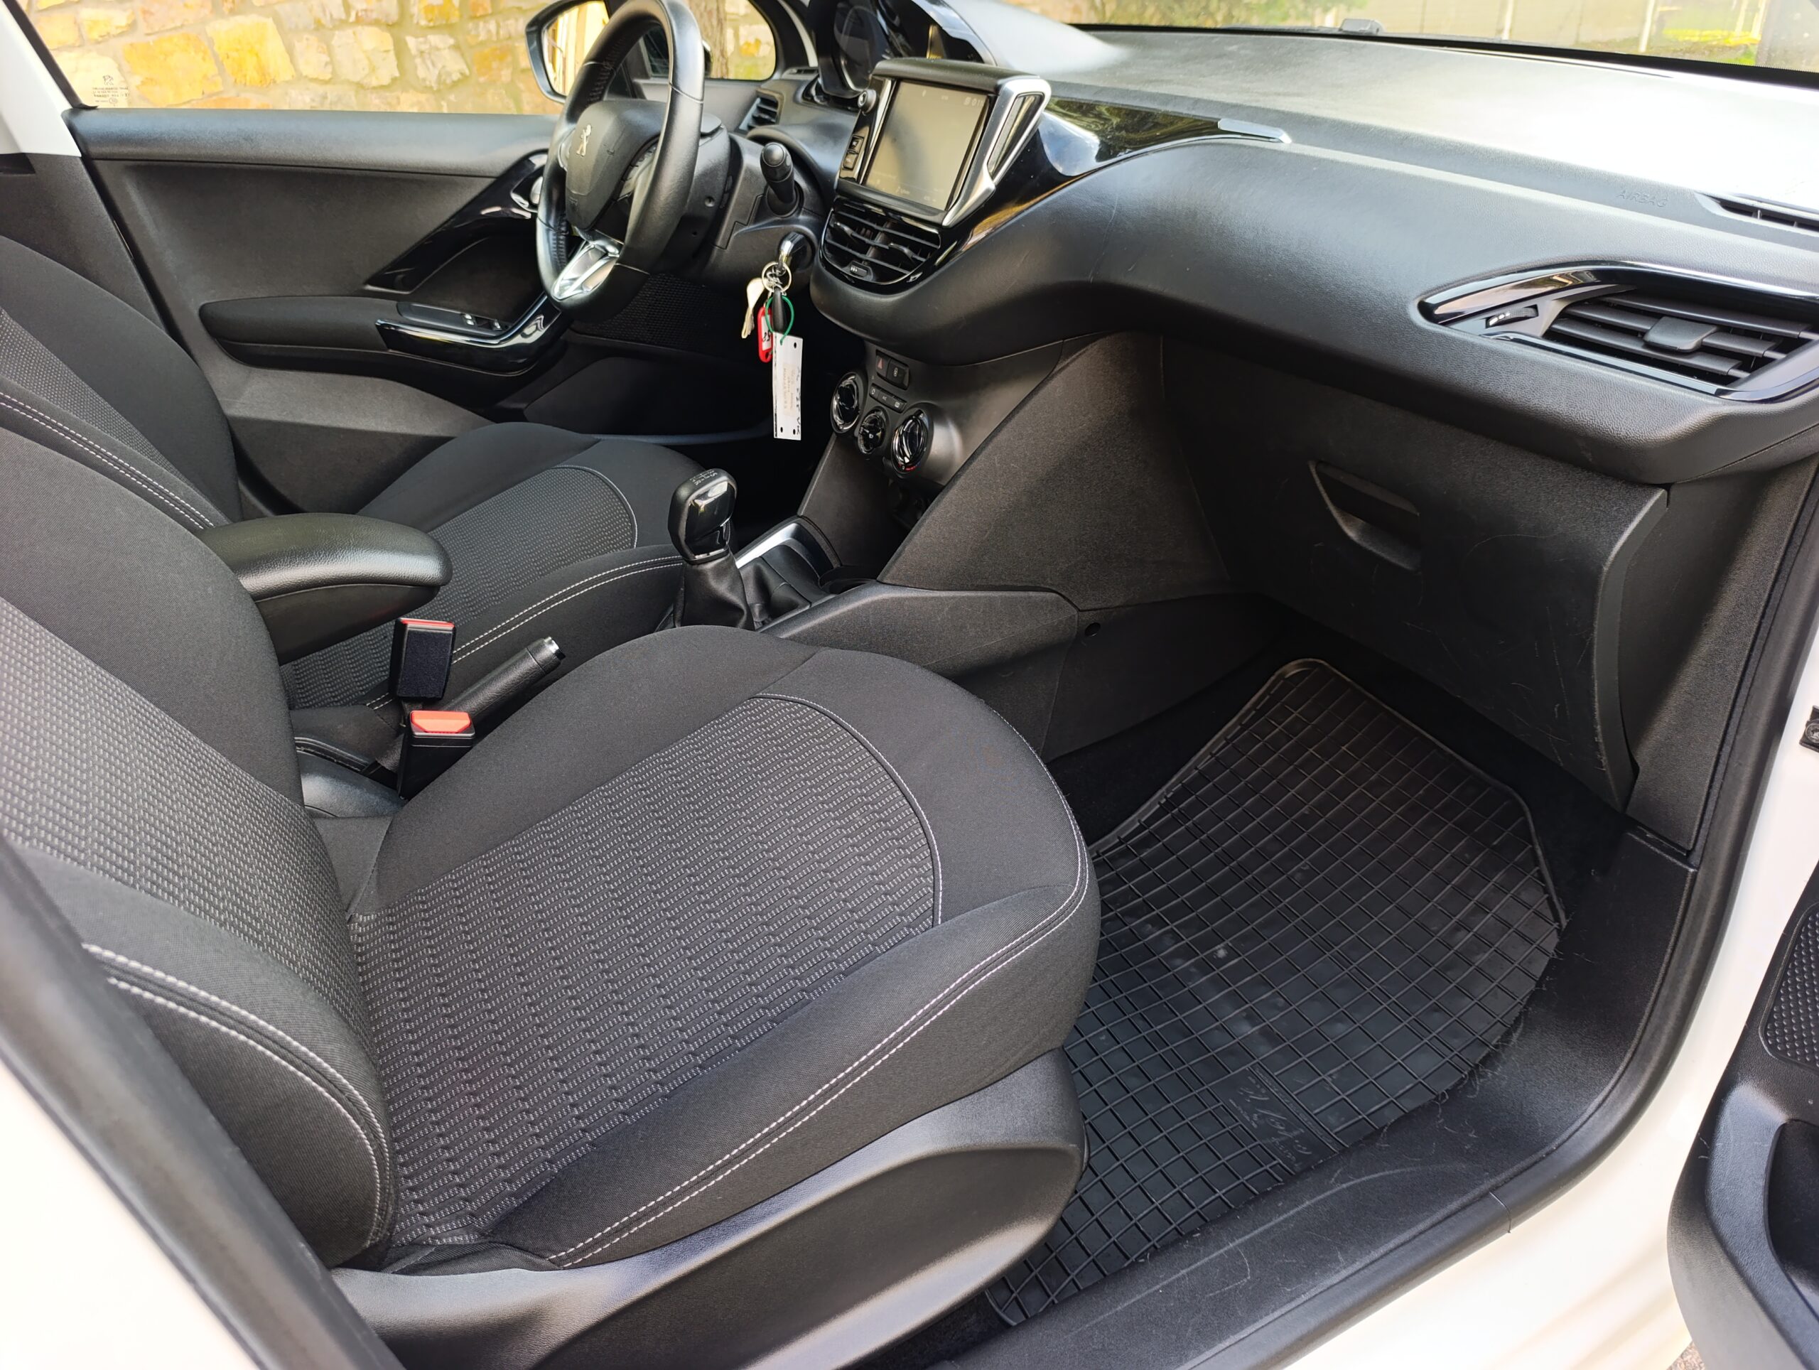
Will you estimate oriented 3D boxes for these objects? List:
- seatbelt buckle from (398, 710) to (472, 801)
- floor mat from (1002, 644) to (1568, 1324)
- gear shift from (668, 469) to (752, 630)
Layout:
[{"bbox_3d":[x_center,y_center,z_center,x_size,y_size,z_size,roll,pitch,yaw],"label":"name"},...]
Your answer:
[{"bbox_3d":[-0.370,0.064,0.950,0.049,0.075,0.027,-1,30,-33],"label":"seatbelt buckle"},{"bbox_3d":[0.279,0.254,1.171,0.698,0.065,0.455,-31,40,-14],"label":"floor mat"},{"bbox_3d":[-0.184,-0.119,1.123,0.072,0.150,0.062,-12,33,-27],"label":"gear shift"}]

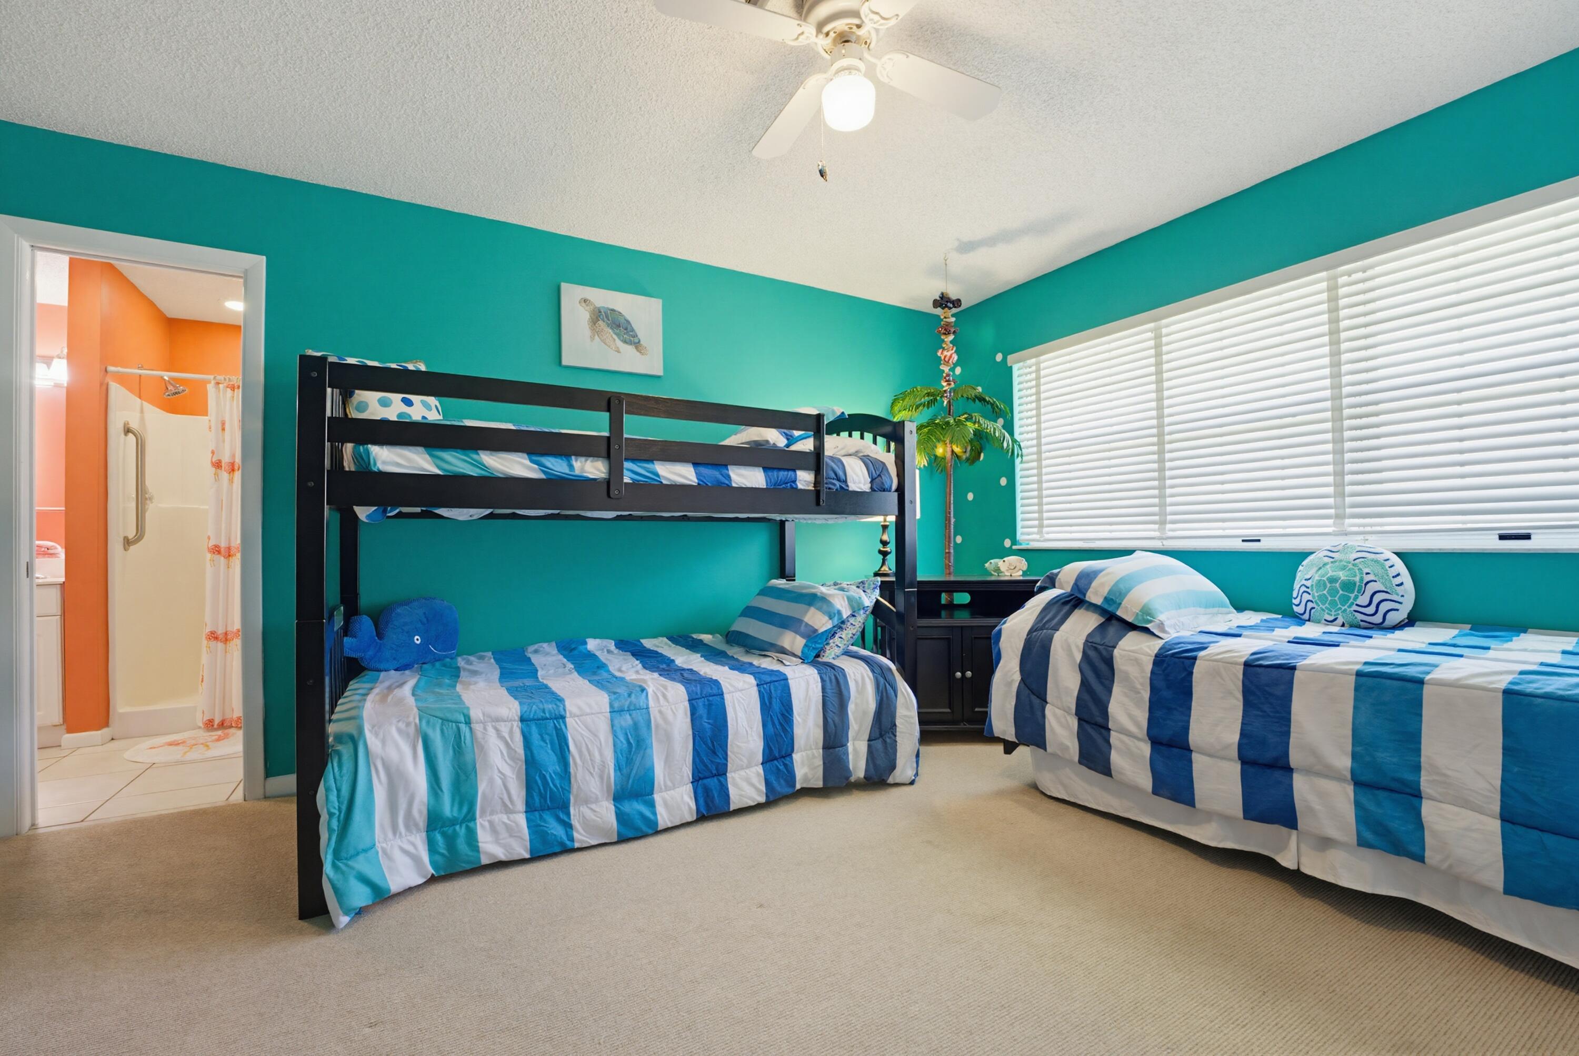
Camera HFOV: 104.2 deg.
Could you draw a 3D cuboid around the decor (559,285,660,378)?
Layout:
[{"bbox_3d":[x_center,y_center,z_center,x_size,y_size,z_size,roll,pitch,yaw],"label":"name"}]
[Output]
[{"bbox_3d":[-0.883,-0.989,3.080,0.500,0.397,0.030,0,-1,-30],"label":"decor"}]

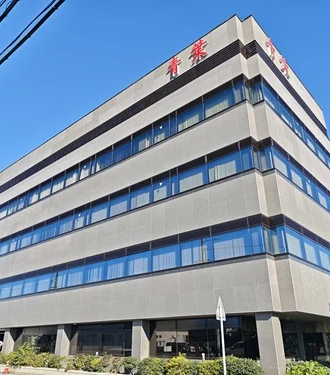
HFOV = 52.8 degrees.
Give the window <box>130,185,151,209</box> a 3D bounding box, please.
[{"bbox_3d":[-1.397,0.626,18.781,1.790,1.140,0.120,-20,-32,37],"label":"window"}]

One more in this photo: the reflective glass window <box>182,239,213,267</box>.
[{"bbox_3d":[1.386,2.993,14.979,1.790,1.140,0.120,-20,-32,37],"label":"reflective glass window"}]

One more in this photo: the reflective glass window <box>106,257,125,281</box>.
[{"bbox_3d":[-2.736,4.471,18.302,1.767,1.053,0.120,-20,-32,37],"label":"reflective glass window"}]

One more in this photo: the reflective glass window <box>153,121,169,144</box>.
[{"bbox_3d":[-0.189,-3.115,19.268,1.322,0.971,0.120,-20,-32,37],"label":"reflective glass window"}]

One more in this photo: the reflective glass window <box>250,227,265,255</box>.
[{"bbox_3d":[3.568,2.061,12.762,0.524,1.027,0.100,-21,-32,37],"label":"reflective glass window"}]

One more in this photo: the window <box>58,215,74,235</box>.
[{"bbox_3d":[-7.368,2.844,24.678,1.905,1.156,0.120,-21,-32,37],"label":"window"}]

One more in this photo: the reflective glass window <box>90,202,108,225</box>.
[{"bbox_3d":[-4.011,1.680,20.423,1.760,1.021,0.100,-21,-32,37],"label":"reflective glass window"}]

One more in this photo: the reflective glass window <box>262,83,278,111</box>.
[{"bbox_3d":[5.435,-4.282,16.787,0.120,1.140,1.790,-20,-32,37],"label":"reflective glass window"}]

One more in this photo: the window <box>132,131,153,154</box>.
[{"bbox_3d":[-1.365,-2.686,19.940,1.739,1.116,0.100,-20,-32,37],"label":"window"}]

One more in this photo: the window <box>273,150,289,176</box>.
[{"bbox_3d":[5.671,-1.060,16.177,0.120,1.054,1.880,-21,-32,37],"label":"window"}]

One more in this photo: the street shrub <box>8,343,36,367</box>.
[{"bbox_3d":[-8.365,9.803,19.500,1.450,1.200,1.150,-21,-32,37],"label":"street shrub"}]

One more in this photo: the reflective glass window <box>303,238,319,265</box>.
[{"bbox_3d":[6.712,2.992,15.006,0.120,1.140,1.790,-20,-32,37],"label":"reflective glass window"}]

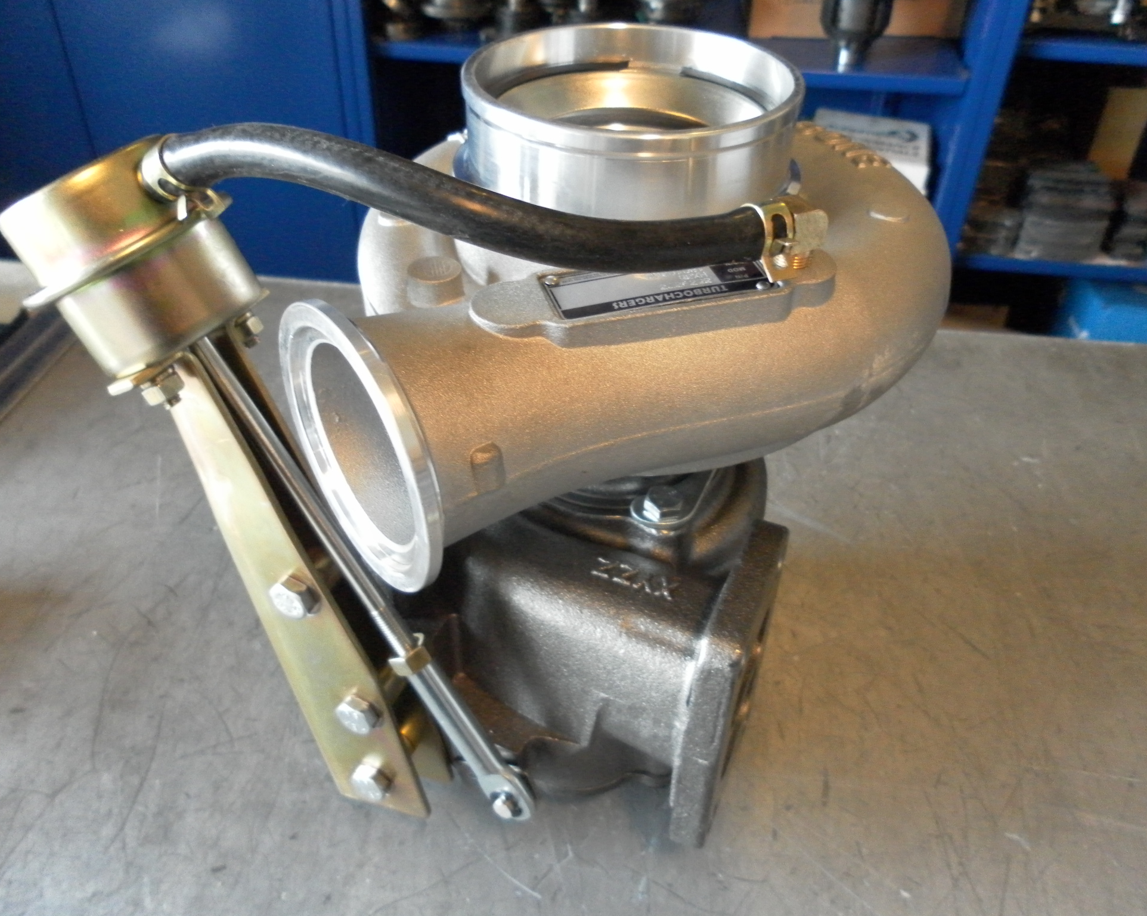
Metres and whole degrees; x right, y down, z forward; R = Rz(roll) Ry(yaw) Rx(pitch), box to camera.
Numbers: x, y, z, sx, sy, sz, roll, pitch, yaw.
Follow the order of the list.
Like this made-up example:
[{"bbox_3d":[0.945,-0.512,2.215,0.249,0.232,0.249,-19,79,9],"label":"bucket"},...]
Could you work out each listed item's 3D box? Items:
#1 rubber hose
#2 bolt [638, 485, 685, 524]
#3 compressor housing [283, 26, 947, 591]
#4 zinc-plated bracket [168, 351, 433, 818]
[{"bbox_3d":[-0.023,-0.062,0.250,0.161,0.043,0.031,-1,39,-3],"label":"rubber hose"},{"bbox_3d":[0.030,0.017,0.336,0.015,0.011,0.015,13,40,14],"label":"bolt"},{"bbox_3d":[0.013,-0.070,0.324,0.227,0.105,0.204,-23,45,-27],"label":"compressor housing"},{"bbox_3d":[-0.085,0.052,0.297,0.048,0.189,0.016,5,38,28],"label":"zinc-plated bracket"}]

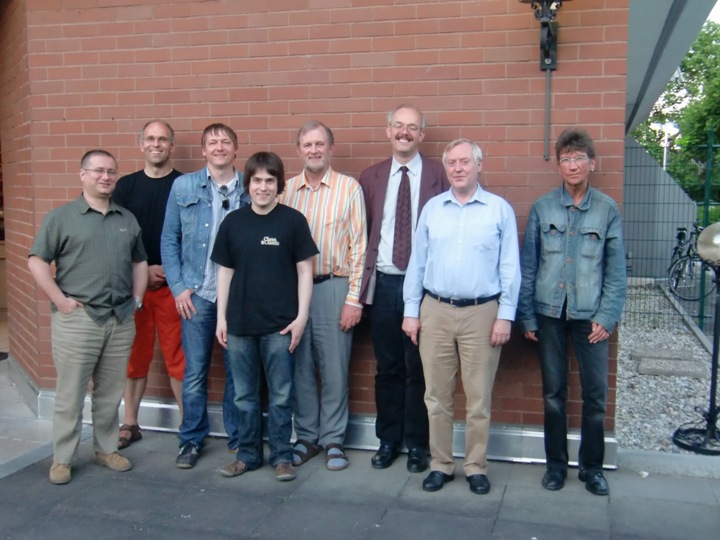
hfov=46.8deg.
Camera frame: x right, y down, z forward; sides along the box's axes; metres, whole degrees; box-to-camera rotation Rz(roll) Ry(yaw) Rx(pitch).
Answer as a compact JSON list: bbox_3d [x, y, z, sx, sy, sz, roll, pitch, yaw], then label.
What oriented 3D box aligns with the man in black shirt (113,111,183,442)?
[{"bbox_3d":[-1.239,0.079,4.963,0.500,1.914,0.340,-1,5,-12],"label":"man in black shirt"}]

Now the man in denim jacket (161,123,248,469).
[{"bbox_3d":[-0.854,0.126,4.655,0.530,1.872,0.380,-2,5,-24],"label":"man in denim jacket"}]

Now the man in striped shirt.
[{"bbox_3d":[-0.217,0.134,4.566,0.510,1.877,0.340,1,5,10],"label":"man in striped shirt"}]

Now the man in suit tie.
[{"bbox_3d":[0.244,0.094,4.542,0.510,1.964,0.330,1,5,10],"label":"man in suit tie"}]

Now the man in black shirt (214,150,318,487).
[{"bbox_3d":[-0.499,0.236,4.393,0.545,1.699,0.340,0,5,-3],"label":"man in black shirt"}]

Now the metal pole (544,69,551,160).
[{"bbox_3d":[1.000,-0.824,4.428,0.022,0.479,0.022,2,5,15],"label":"metal pole"}]

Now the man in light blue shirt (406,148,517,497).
[{"bbox_3d":[0.516,0.224,4.221,0.580,1.760,0.340,2,5,16],"label":"man in light blue shirt"}]

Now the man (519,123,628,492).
[{"bbox_3d":[1.079,0.200,4.229,0.545,1.810,0.330,1,5,15],"label":"man"}]

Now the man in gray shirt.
[{"bbox_3d":[-1.432,0.227,4.393,0.580,1.708,0.400,-2,5,-30],"label":"man in gray shirt"}]

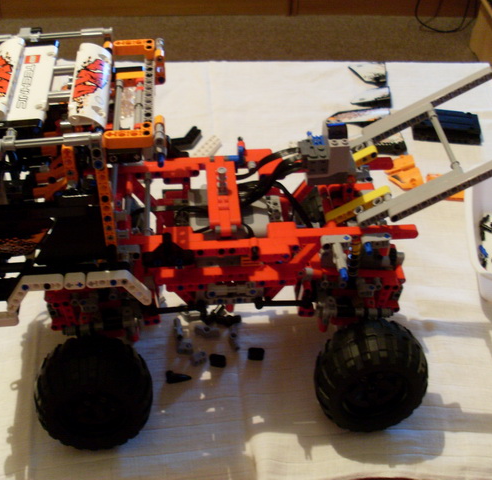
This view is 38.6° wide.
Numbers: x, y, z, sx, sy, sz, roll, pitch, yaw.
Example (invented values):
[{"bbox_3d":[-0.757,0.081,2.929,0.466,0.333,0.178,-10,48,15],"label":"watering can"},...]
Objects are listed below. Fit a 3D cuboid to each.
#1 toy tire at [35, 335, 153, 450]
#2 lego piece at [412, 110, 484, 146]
[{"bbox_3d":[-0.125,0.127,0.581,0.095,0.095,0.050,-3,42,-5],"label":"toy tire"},{"bbox_3d":[0.269,-0.149,0.941,0.088,0.019,0.040,5,42,4],"label":"lego piece"}]

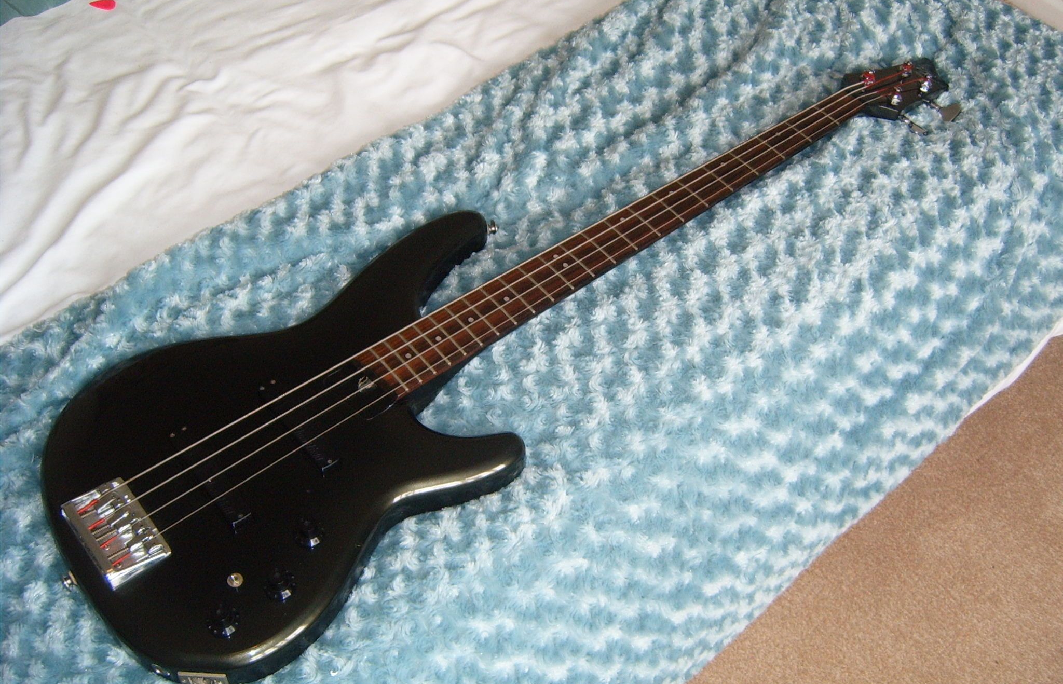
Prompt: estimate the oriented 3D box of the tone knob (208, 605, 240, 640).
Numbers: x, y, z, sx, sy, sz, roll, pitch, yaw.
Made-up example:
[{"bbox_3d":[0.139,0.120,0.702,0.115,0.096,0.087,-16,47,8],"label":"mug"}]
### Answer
[{"bbox_3d":[-0.225,0.202,0.849,0.023,0.015,0.023,2,51,-3],"label":"tone knob"}]

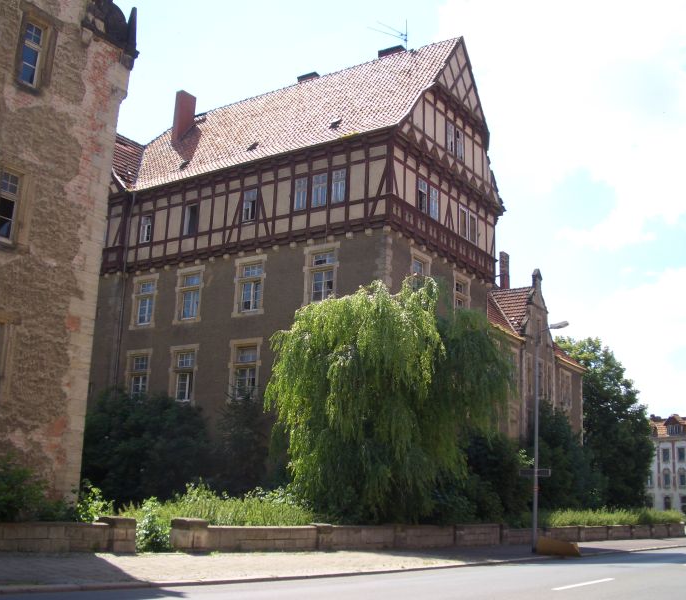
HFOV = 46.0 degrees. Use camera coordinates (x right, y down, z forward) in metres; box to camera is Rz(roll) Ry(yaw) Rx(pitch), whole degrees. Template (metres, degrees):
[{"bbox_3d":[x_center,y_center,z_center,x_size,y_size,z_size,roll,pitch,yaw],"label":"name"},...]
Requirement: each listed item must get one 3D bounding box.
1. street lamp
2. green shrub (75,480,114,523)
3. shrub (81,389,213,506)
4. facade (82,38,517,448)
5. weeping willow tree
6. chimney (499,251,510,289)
[{"bbox_3d":[6.536,4.189,25.451,1.350,7.200,0.350,-7,-16,33],"label":"street lamp"},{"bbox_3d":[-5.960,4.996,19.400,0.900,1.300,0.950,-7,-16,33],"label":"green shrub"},{"bbox_3d":[-8.790,6.902,36.000,5.200,5.800,6.300,-7,-16,33],"label":"shrub"},{"bbox_3d":[-2.570,-1.100,49.473,21.600,28.200,14.000,-7,-16,33],"label":"facade"},{"bbox_3d":[1.644,3.729,28.600,8.400,8.900,8.600,2,-14,0],"label":"weeping willow tree"},{"bbox_3d":[11.680,-1.923,58.480,0.450,3.200,0.950,-7,-16,33],"label":"chimney"}]

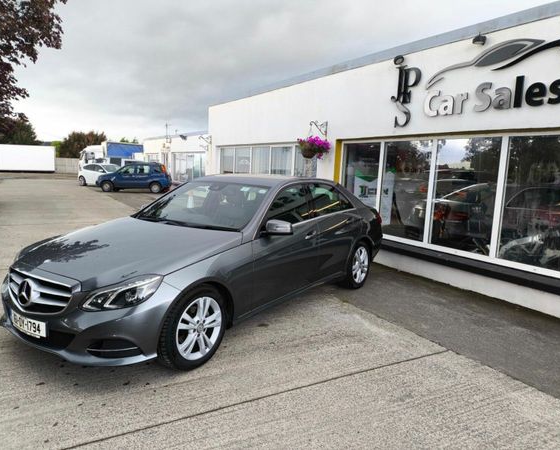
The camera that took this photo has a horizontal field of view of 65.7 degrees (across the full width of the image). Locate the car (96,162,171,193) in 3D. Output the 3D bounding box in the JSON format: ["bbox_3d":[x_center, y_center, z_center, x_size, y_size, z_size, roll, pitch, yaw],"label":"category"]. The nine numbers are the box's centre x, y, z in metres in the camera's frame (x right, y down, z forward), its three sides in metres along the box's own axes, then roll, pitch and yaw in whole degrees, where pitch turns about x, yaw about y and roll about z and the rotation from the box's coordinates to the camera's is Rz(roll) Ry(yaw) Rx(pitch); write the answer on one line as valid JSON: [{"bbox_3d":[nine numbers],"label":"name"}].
[{"bbox_3d":[-7.524,-2.491,22.539,3.760,1.490,1.660,1,8,-10],"label":"car"}]

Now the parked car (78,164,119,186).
[{"bbox_3d":[-10.580,-3.094,26.879,3.980,1.460,1.730,6,8,24],"label":"parked car"}]

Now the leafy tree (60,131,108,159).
[{"bbox_3d":[-25.073,-9.369,55.012,6.100,5.165,6.100,-1,8,-24],"label":"leafy tree"}]

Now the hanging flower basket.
[{"bbox_3d":[0.624,-1.447,8.106,0.560,0.420,0.580,2,8,0],"label":"hanging flower basket"}]

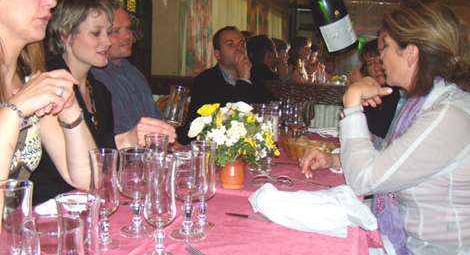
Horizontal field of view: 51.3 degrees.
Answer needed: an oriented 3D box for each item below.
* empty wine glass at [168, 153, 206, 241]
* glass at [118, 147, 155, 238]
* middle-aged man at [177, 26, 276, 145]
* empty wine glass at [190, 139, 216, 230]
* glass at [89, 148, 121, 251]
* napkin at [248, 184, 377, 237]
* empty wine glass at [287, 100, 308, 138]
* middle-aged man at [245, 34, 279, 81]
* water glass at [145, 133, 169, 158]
[{"bbox_3d":[-0.089,0.129,0.931,0.071,0.161,0.071,2,8,0],"label":"empty wine glass"},{"bbox_3d":[-0.188,0.124,0.944,0.071,0.161,0.071,2,8,0],"label":"glass"},{"bbox_3d":[-0.050,0.072,2.680,0.560,1.246,0.720,-5,11,-37],"label":"middle-aged man"},{"bbox_3d":[-0.063,0.115,0.990,0.056,0.174,0.056,2,8,0],"label":"empty wine glass"},{"bbox_3d":[-0.232,0.127,0.876,0.056,0.174,0.056,2,8,0],"label":"glass"},{"bbox_3d":[0.165,0.183,1.090,0.285,0.070,0.220,4,9,16],"label":"napkin"},{"bbox_3d":[0.264,-0.029,2.070,0.071,0.161,0.071,2,8,0],"label":"empty wine glass"},{"bbox_3d":[0.170,-0.026,3.420,0.700,1.235,0.540,-3,10,-28],"label":"middle-aged man"},{"bbox_3d":[-0.166,0.105,1.037,0.056,0.174,0.056,2,8,0],"label":"water glass"}]

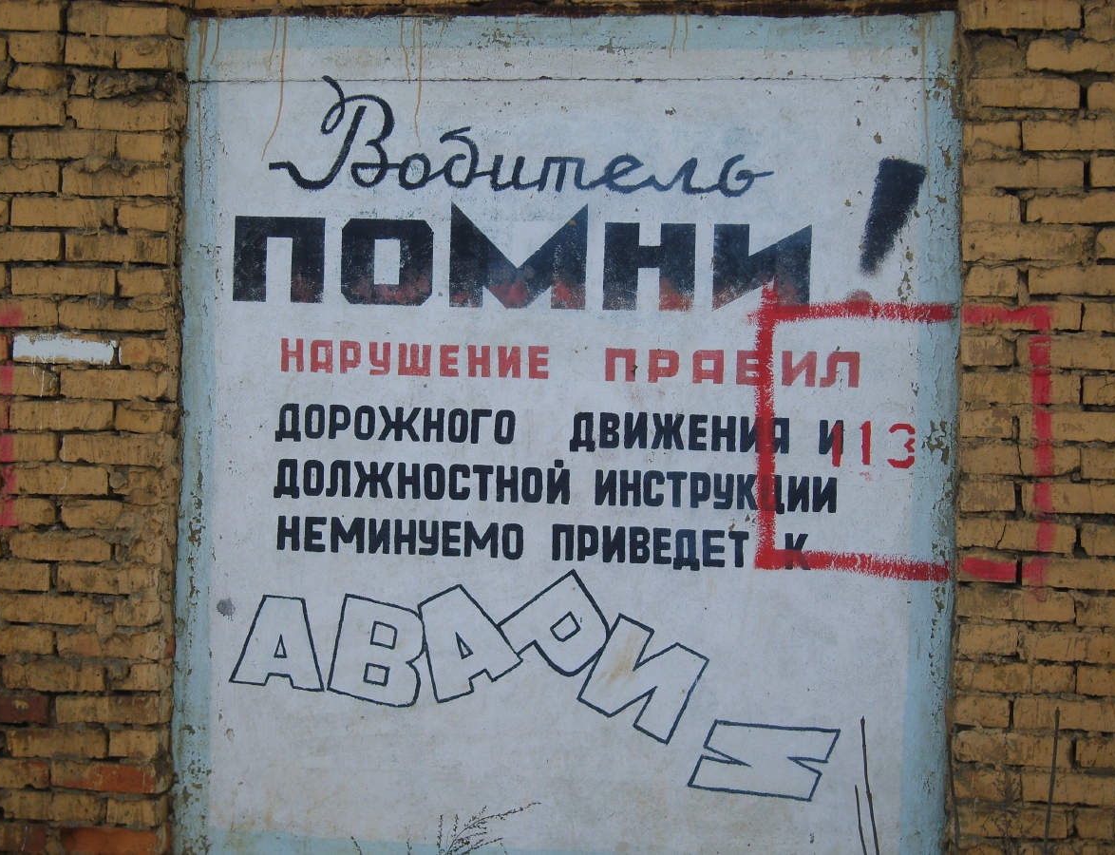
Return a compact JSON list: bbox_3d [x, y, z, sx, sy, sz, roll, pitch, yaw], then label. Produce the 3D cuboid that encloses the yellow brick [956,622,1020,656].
[{"bbox_3d":[0.954,0.459,5.248,0.126,0.068,0.205,1,2,10],"label":"yellow brick"}]

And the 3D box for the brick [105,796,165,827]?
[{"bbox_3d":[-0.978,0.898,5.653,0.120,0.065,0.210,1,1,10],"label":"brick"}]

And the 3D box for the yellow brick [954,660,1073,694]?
[{"bbox_3d":[1.002,0.540,5.198,0.252,0.068,0.120,1,2,10],"label":"yellow brick"}]

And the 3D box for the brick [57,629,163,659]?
[{"bbox_3d":[-1.026,0.503,5.548,0.250,0.065,0.120,1,1,11],"label":"brick"}]

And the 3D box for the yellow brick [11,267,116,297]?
[{"bbox_3d":[-1.129,-0.336,5.520,0.249,0.066,0.120,1,0,8],"label":"yellow brick"}]

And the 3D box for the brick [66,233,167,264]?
[{"bbox_3d":[-1.018,-0.417,5.585,0.250,0.065,0.120,1,1,10],"label":"brick"}]

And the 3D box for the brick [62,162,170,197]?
[{"bbox_3d":[-1.008,-0.572,5.528,0.250,0.065,0.120,1,1,11],"label":"brick"}]

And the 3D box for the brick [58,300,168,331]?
[{"bbox_3d":[-1.016,-0.262,5.534,0.255,0.067,0.120,1,2,10],"label":"brick"}]

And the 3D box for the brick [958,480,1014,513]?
[{"bbox_3d":[0.956,0.150,5.292,0.119,0.066,0.250,1,0,8],"label":"brick"}]

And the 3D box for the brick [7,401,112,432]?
[{"bbox_3d":[-1.135,-0.028,5.532,0.250,0.065,0.120,1,1,9],"label":"brick"}]

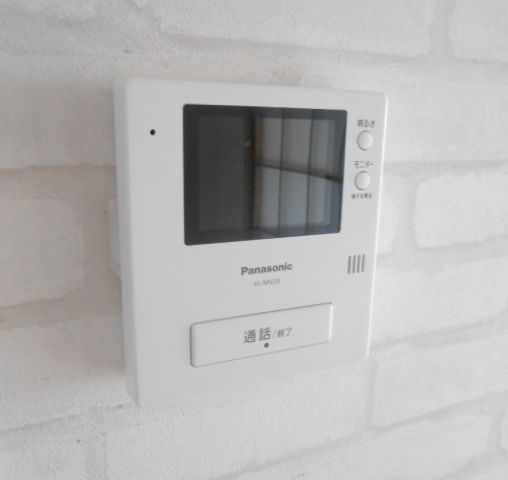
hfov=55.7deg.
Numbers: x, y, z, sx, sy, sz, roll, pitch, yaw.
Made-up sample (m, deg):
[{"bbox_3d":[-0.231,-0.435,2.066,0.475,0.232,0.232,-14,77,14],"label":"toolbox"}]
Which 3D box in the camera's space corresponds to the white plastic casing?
[{"bbox_3d":[0.001,-0.001,0.250,0.131,0.150,0.029,-5,14,-24],"label":"white plastic casing"}]

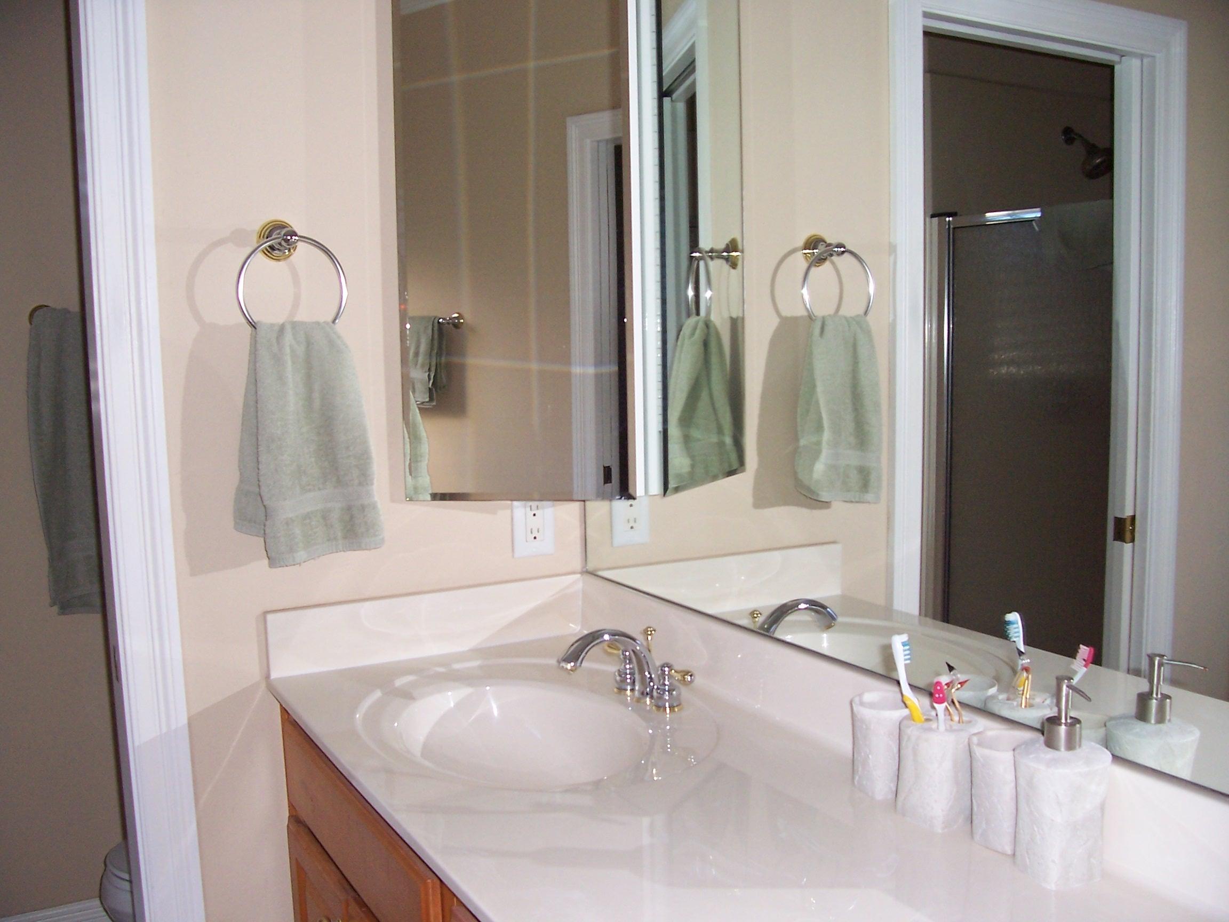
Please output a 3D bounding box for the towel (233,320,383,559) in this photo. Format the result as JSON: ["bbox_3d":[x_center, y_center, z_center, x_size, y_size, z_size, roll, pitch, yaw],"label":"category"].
[{"bbox_3d":[-0.458,-0.027,1.779,0.196,0.359,0.122,-5,8,-29],"label":"towel"}]

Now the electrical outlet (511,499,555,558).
[{"bbox_3d":[-0.134,0.105,2.058,0.077,0.122,0.008,-5,8,-29],"label":"electrical outlet"}]

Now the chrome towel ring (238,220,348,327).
[{"bbox_3d":[-0.480,-0.261,1.778,0.166,0.192,0.088,-5,8,-29],"label":"chrome towel ring"}]

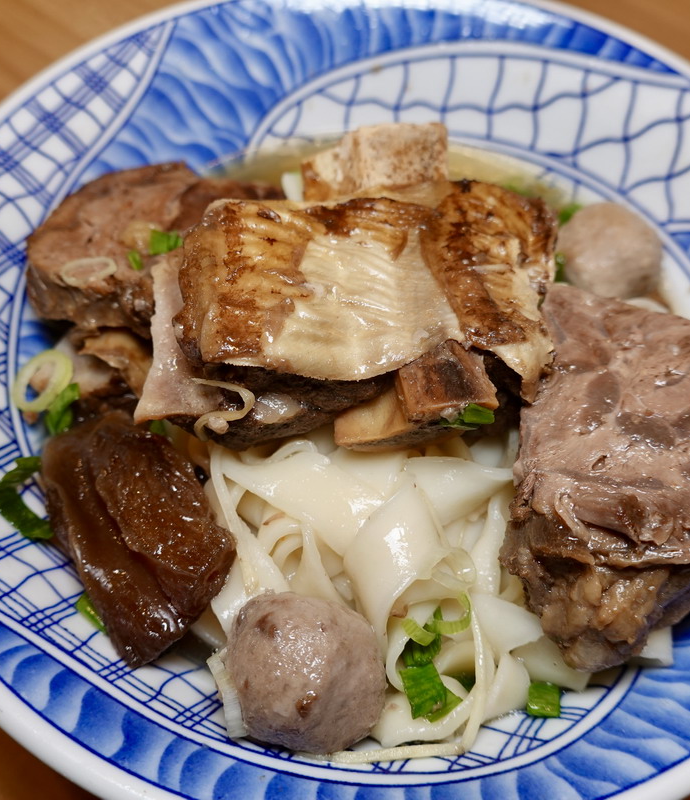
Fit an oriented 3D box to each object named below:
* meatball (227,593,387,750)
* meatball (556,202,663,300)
[{"bbox_3d":[-0.008,0.057,0.167,0.033,0.032,0.033,0,61,0],"label":"meatball"},{"bbox_3d":[0.079,-0.044,0.238,0.032,0.031,0.032,0,61,0],"label":"meatball"}]

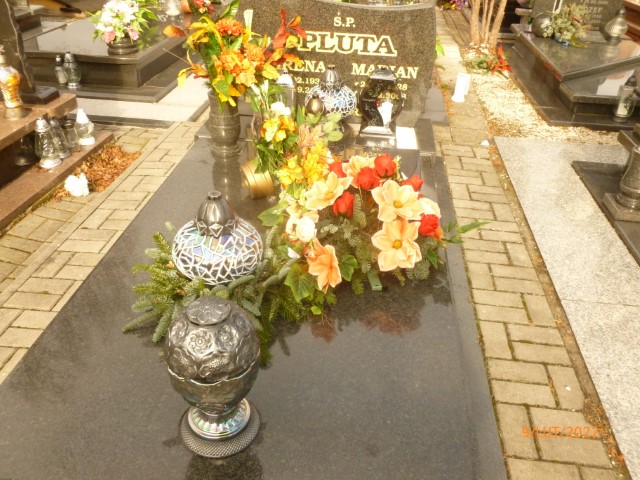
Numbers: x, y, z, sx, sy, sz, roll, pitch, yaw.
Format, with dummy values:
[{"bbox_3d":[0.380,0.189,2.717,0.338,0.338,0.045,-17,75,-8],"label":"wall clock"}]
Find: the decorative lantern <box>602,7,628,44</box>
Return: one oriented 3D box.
[{"bbox_3d":[2.978,-2.153,5.184,0.209,0.329,0.209,4,33,5],"label":"decorative lantern"}]

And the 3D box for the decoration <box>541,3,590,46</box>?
[{"bbox_3d":[2.415,-2.101,5.067,0.438,0.349,0.360,4,33,5],"label":"decoration"}]

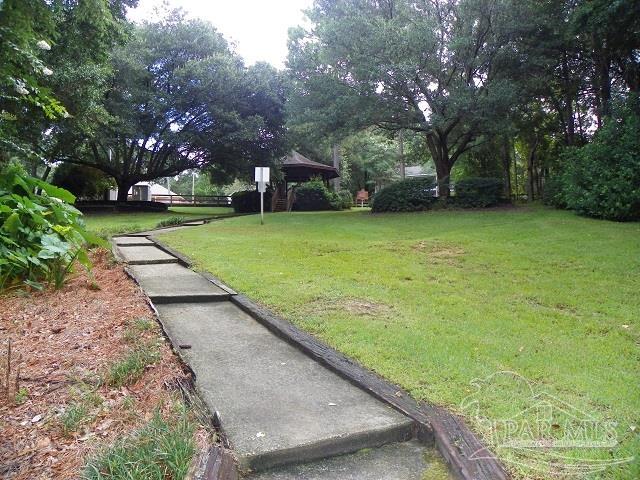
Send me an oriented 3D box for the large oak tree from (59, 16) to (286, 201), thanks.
[{"bbox_3d":[-10.893,-9.638,35.500,16.500,13.600,15.000,0,4,0],"label":"large oak tree"}]

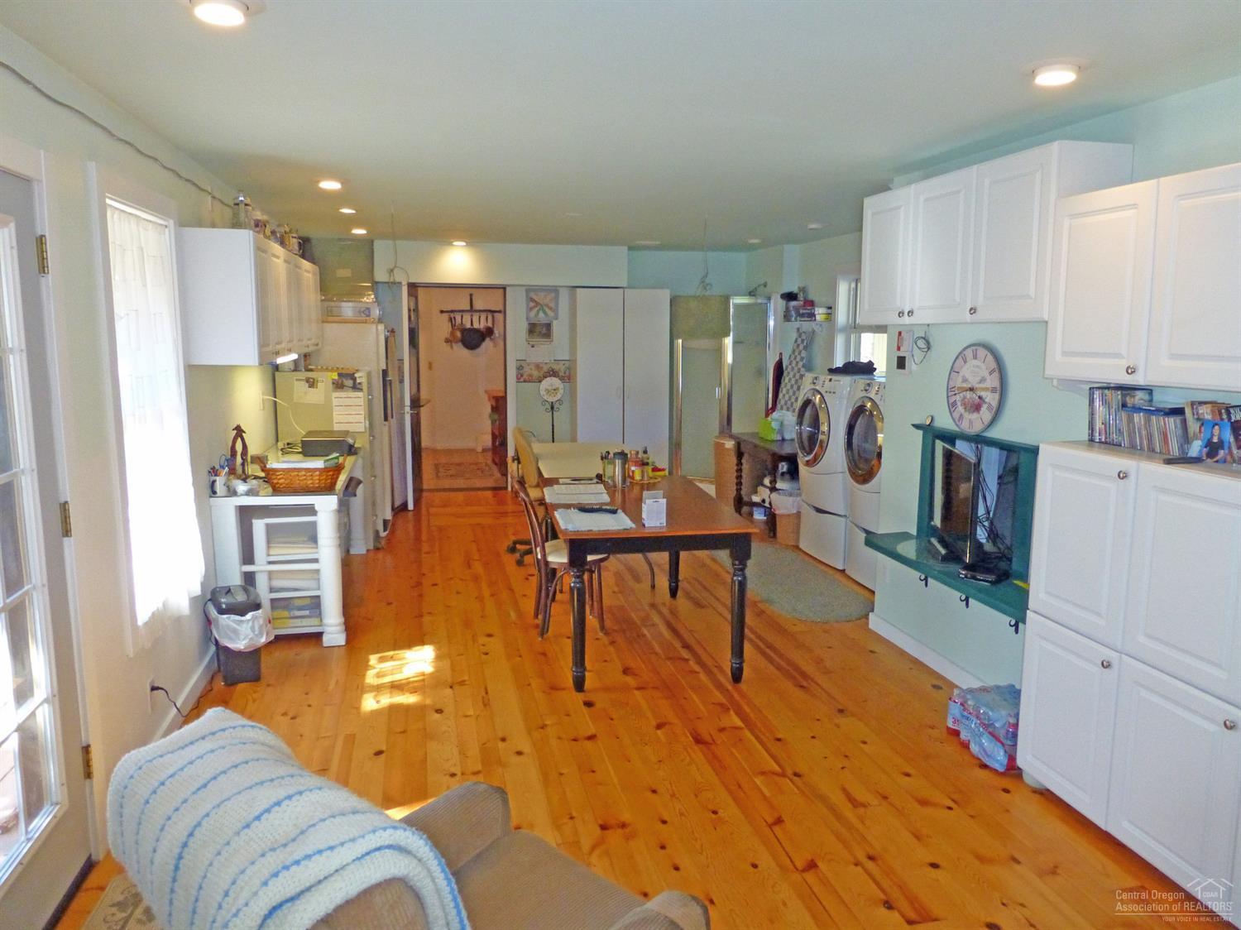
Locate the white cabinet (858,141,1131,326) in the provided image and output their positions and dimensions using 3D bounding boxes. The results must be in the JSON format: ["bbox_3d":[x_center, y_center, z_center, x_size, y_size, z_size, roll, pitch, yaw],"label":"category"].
[{"bbox_3d":[1.470,-0.902,3.623,0.302,0.607,1.319,-2,9,-13],"label":"white cabinet"}]

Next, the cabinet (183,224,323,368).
[{"bbox_3d":[-2.147,-0.980,5.251,0.309,0.623,2.608,-2,9,-13],"label":"cabinet"}]

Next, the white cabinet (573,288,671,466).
[{"bbox_3d":[-0.042,-0.733,8.700,0.940,2.029,0.483,-2,9,-13],"label":"white cabinet"}]

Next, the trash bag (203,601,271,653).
[{"bbox_3d":[-1.783,0.727,4.025,0.266,0.201,0.280,-2,9,-13],"label":"trash bag"}]

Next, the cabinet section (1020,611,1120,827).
[{"bbox_3d":[1.666,0.847,2.958,0.329,0.595,0.429,-1,9,-13],"label":"cabinet section"}]

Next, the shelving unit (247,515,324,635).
[{"bbox_3d":[-1.761,0.573,4.695,0.382,0.636,0.320,-2,9,-13],"label":"shelving unit"}]

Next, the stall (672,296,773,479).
[{"bbox_3d":[1.015,-0.760,9.101,0.896,1.962,0.904,-2,9,-13],"label":"stall"}]

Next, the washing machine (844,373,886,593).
[{"bbox_3d":[1.971,0.129,5.545,0.791,1.311,0.686,-2,9,-13],"label":"washing machine"}]

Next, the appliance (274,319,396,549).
[{"bbox_3d":[-2.254,-0.307,7.016,0.760,1.663,0.800,-2,9,-13],"label":"appliance"}]

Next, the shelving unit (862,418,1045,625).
[{"bbox_3d":[1.520,0.189,3.737,0.323,0.601,1.236,-2,9,-13],"label":"shelving unit"}]

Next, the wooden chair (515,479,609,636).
[{"bbox_3d":[-0.322,0.484,4.671,0.504,0.837,0.436,-2,9,-13],"label":"wooden chair"}]

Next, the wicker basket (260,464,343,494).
[{"bbox_3d":[-1.653,0.051,4.485,0.423,0.153,0.283,-2,9,-13],"label":"wicker basket"}]

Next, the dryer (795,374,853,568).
[{"bbox_3d":[1.766,0.021,6.218,0.730,1.320,0.690,-2,9,-13],"label":"dryer"}]

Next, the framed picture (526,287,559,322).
[{"bbox_3d":[-0.782,-1.600,8.618,0.341,0.320,0.020,-2,9,-13],"label":"framed picture"}]

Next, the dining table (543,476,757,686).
[{"bbox_3d":[0.069,0.554,4.580,0.877,0.737,1.530,-1,9,-9],"label":"dining table"}]

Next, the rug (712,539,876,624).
[{"bbox_3d":[1.090,0.733,5.832,0.727,0.015,1.970,-2,9,-13],"label":"rug"}]

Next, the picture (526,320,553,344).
[{"bbox_3d":[-0.801,-1.325,8.583,0.271,0.208,0.021,-2,9,-13],"label":"picture"}]

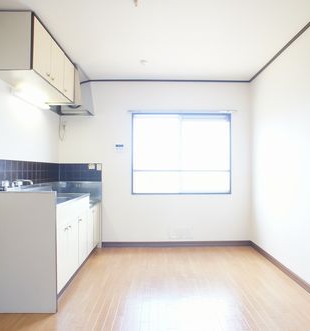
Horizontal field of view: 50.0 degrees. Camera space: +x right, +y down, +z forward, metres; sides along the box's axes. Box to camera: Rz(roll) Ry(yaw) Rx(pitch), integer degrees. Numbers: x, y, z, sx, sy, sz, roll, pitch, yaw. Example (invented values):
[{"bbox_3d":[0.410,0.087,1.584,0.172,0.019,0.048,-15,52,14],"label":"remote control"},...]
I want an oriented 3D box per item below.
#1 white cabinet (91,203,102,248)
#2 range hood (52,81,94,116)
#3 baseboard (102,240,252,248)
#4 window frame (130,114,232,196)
[{"bbox_3d":[-1.009,0.799,4.102,0.587,0.635,0.840,0,-1,0],"label":"white cabinet"},{"bbox_3d":[-1.068,-0.919,4.218,0.467,0.475,0.660,0,-1,0],"label":"range hood"},{"bbox_3d":[0.303,1.087,4.538,2.058,0.073,0.020,0,-1,0],"label":"baseboard"},{"bbox_3d":[0.377,-0.159,4.592,1.370,1.115,0.080,0,-1,0],"label":"window frame"}]

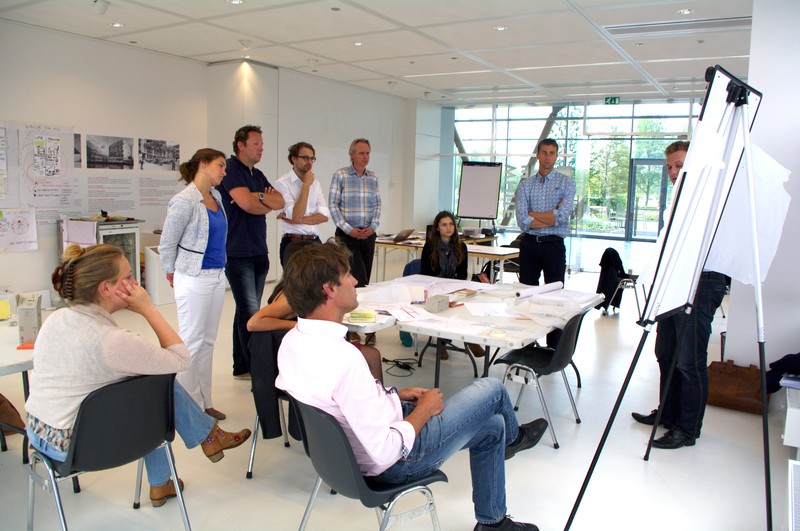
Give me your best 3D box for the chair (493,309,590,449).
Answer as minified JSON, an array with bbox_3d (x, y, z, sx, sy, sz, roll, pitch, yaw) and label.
[{"bbox_3d":[0.874,0.637,3.711,0.500,0.770,0.490,6,9,30],"label":"chair"}]

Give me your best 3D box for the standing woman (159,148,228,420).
[{"bbox_3d":[-1.270,0.111,3.679,0.360,1.660,0.430,5,9,25],"label":"standing woman"}]

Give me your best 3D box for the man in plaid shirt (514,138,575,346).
[{"bbox_3d":[1.228,-0.112,5.002,0.520,1.840,0.360,5,9,22],"label":"man in plaid shirt"}]

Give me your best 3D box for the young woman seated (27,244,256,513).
[{"bbox_3d":[-1.071,0.503,2.591,0.550,1.240,0.950,10,11,44],"label":"young woman seated"}]

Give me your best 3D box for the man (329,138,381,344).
[{"bbox_3d":[-0.406,-0.219,5.500,0.500,1.830,0.340,-2,9,-21],"label":"man"}]

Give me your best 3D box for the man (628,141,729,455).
[{"bbox_3d":[1.697,0.157,3.642,0.530,1.790,0.520,3,8,7],"label":"man"}]

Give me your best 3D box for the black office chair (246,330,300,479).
[{"bbox_3d":[-0.456,0.662,3.049,0.500,0.790,0.540,5,9,21],"label":"black office chair"}]

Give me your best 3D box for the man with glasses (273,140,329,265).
[{"bbox_3d":[-0.833,-0.146,5.171,0.500,1.800,0.370,-6,11,-42],"label":"man with glasses"}]

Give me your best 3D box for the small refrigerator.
[{"bbox_3d":[-3.782,-0.126,7.629,0.690,0.880,0.620,6,9,25],"label":"small refrigerator"}]

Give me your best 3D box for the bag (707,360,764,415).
[{"bbox_3d":[2.395,0.849,4.211,0.400,0.300,0.180,7,10,31],"label":"bag"}]

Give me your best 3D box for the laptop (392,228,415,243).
[{"bbox_3d":[-0.026,-0.395,7.547,0.310,0.180,0.320,9,11,39],"label":"laptop"}]

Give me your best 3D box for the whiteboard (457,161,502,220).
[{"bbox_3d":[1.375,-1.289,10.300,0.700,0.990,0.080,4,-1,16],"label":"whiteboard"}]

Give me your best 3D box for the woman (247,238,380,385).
[{"bbox_3d":[-0.402,0.450,3.234,0.860,1.200,0.520,0,8,-9],"label":"woman"}]

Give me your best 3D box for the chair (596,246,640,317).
[{"bbox_3d":[2.571,0.181,6.859,0.540,0.790,0.500,6,9,29],"label":"chair"}]

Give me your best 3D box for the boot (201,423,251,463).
[{"bbox_3d":[-0.816,0.809,2.770,0.265,0.150,0.095,-25,21,-30],"label":"boot"}]

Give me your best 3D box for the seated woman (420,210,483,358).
[{"bbox_3d":[0.459,0.166,5.170,0.460,1.260,0.620,-4,10,-34],"label":"seated woman"}]

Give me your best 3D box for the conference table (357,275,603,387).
[{"bbox_3d":[0.348,0.577,3.944,1.500,0.740,1.750,7,10,33],"label":"conference table"}]

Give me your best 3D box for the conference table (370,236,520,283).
[{"bbox_3d":[0.554,0.131,7.060,1.800,0.735,0.780,7,10,33],"label":"conference table"}]

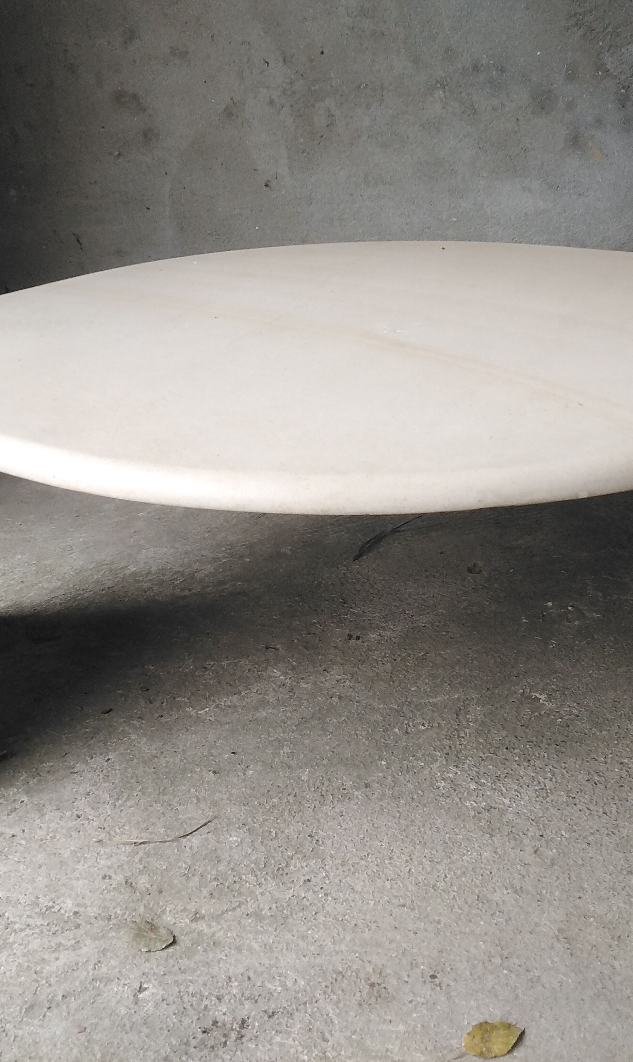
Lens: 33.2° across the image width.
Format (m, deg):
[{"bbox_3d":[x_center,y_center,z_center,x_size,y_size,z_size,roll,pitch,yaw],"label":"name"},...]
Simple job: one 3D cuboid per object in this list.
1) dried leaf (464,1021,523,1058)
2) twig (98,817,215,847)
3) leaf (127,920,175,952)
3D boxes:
[{"bbox_3d":[0.122,0.345,0.727,0.044,0.008,0.029,-9,23,-16],"label":"dried leaf"},{"bbox_3d":[-0.143,0.276,0.960,0.112,0.006,0.023,-8,23,-16],"label":"twig"},{"bbox_3d":[-0.131,0.315,0.825,0.044,0.006,0.030,8,25,23],"label":"leaf"}]

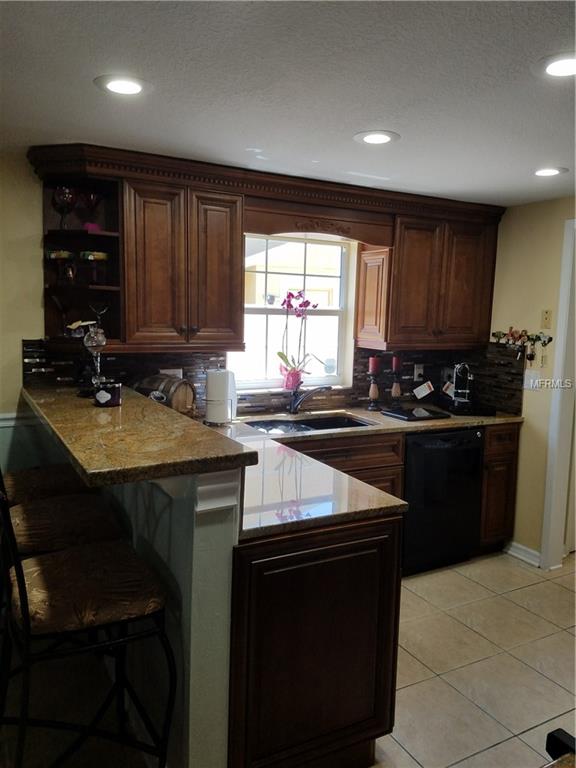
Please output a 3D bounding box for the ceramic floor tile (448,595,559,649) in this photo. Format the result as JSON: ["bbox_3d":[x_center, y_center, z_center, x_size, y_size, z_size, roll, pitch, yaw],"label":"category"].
[{"bbox_3d":[1.085,1.202,2.921,0.406,0.010,0.406,-2,8,-28],"label":"ceramic floor tile"}]

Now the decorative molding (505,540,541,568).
[{"bbox_3d":[1.475,1.075,3.627,0.016,0.095,0.270,-2,8,-28],"label":"decorative molding"}]

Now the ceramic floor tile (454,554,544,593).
[{"bbox_3d":[1.256,1.141,3.465,0.406,0.010,0.406,-2,8,-28],"label":"ceramic floor tile"}]

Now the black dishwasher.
[{"bbox_3d":[0.778,0.664,3.636,0.603,0.860,0.600,-2,8,-28],"label":"black dishwasher"}]

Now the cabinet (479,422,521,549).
[{"bbox_3d":[1.181,0.610,3.848,0.300,0.810,0.600,-2,8,-28],"label":"cabinet"}]

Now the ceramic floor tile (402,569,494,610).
[{"bbox_3d":[0.897,1.156,3.277,0.406,0.010,0.406,-2,8,-28],"label":"ceramic floor tile"}]

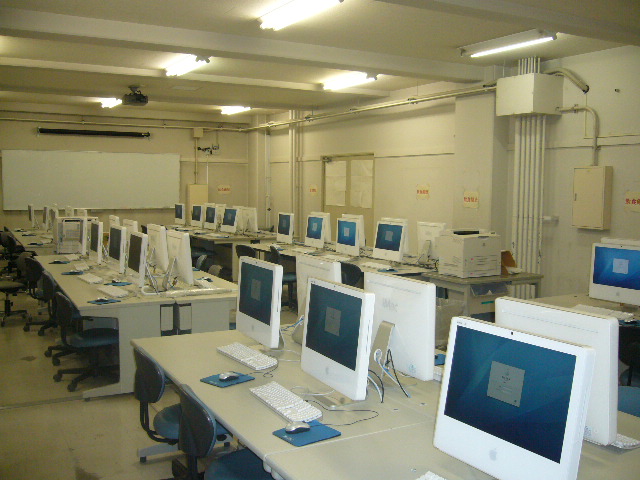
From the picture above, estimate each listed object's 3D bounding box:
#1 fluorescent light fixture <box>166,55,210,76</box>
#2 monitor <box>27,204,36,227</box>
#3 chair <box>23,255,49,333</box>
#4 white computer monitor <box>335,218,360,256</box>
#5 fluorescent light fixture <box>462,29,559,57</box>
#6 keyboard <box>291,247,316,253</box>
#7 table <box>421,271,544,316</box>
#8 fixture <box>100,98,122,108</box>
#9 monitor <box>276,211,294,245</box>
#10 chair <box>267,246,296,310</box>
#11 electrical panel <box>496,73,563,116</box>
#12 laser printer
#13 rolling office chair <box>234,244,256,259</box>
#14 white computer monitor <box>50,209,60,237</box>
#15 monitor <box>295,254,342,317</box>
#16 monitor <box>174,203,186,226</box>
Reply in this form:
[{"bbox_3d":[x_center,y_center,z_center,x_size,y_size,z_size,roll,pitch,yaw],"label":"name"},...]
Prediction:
[{"bbox_3d":[-1.629,-2.138,7.945,0.220,0.100,1.250,-2,6,-28],"label":"fluorescent light fixture"},{"bbox_3d":[-5.283,-0.411,12.006,0.185,0.472,0.493,-2,5,-29],"label":"monitor"},{"bbox_3d":[-2.763,0.567,6.729,0.570,0.790,0.550,-3,6,-29],"label":"chair"},{"bbox_3d":[0.393,-0.004,7.714,0.190,0.472,0.493,-2,6,-27],"label":"white computer monitor"},{"bbox_3d":[1.890,-2.028,6.673,0.290,0.110,1.220,-3,6,-29],"label":"fluorescent light fixture"},{"bbox_3d":[-0.227,0.143,8.596,0.158,0.032,0.455,-2,5,-29],"label":"keyboard"},{"bbox_3d":[1.609,0.681,6.581,1.030,0.680,0.700,-2,6,-29],"label":"table"},{"bbox_3d":[-3.725,-2.501,11.704,0.230,0.110,1.250,-2,6,-29],"label":"fixture"},{"bbox_3d":[-0.446,-0.142,9.340,0.185,0.472,0.493,-2,5,-24],"label":"monitor"},{"bbox_3d":[-0.403,0.486,8.326,0.570,0.740,0.550,0,5,-4],"label":"chair"},{"bbox_3d":[2.479,-1.695,7.675,0.454,0.450,0.585,-2,6,-28],"label":"electrical panel"},{"bbox_3d":[1.497,0.137,6.481,0.480,0.420,0.400,-2,6,-29],"label":"laser printer"},{"bbox_3d":[-0.846,0.424,9.061,0.570,0.730,0.550,-4,7,-40],"label":"rolling office chair"},{"bbox_3d":[-3.889,-0.221,9.602,0.180,0.455,0.490,-2,6,-28],"label":"white computer monitor"},{"bbox_3d":[-0.033,0.350,3.750,0.180,0.480,0.490,-2,6,-27],"label":"monitor"},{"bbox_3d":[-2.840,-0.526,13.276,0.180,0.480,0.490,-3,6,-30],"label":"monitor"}]

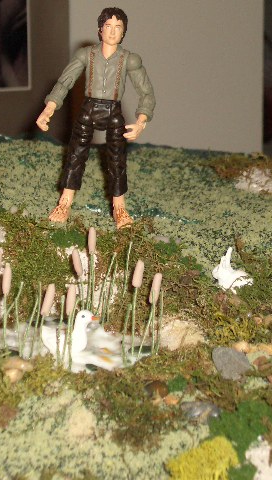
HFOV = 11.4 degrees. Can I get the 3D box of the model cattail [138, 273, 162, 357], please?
[{"bbox_3d":[0.007,0.035,0.635,0.011,0.039,0.009,0,10,0],"label":"model cattail"}]

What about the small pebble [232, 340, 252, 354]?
[{"bbox_3d":[0.046,0.047,0.597,0.009,0.006,0.007,0,14,0],"label":"small pebble"}]

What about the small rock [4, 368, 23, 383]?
[{"bbox_3d":[-0.055,0.060,0.611,0.008,0.006,0.007,0,10,0],"label":"small rock"}]

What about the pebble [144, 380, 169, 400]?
[{"bbox_3d":[0.009,0.066,0.598,0.010,0.009,0.009,0,10,0],"label":"pebble"}]

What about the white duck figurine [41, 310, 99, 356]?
[{"bbox_3d":[-0.029,0.041,0.597,0.025,0.020,0.013,2,15,8],"label":"white duck figurine"}]

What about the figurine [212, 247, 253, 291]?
[{"bbox_3d":[0.049,0.014,0.695,0.020,0.022,0.014,-4,11,-23],"label":"figurine"}]

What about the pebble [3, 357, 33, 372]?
[{"bbox_3d":[-0.050,0.053,0.575,0.013,0.006,0.009,0,14,0],"label":"pebble"}]

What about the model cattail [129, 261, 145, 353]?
[{"bbox_3d":[0.000,0.031,0.635,0.007,0.044,0.006,0,10,0],"label":"model cattail"}]

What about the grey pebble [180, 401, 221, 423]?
[{"bbox_3d":[0.026,0.068,0.545,0.016,0.008,0.011,0,14,0],"label":"grey pebble"}]

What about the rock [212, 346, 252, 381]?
[{"bbox_3d":[0.041,0.053,0.584,0.017,0.014,0.011,0,14,0],"label":"rock"}]

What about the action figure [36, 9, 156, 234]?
[{"bbox_3d":[-0.021,-0.067,0.740,0.064,0.118,0.036,6,10,6],"label":"action figure"}]

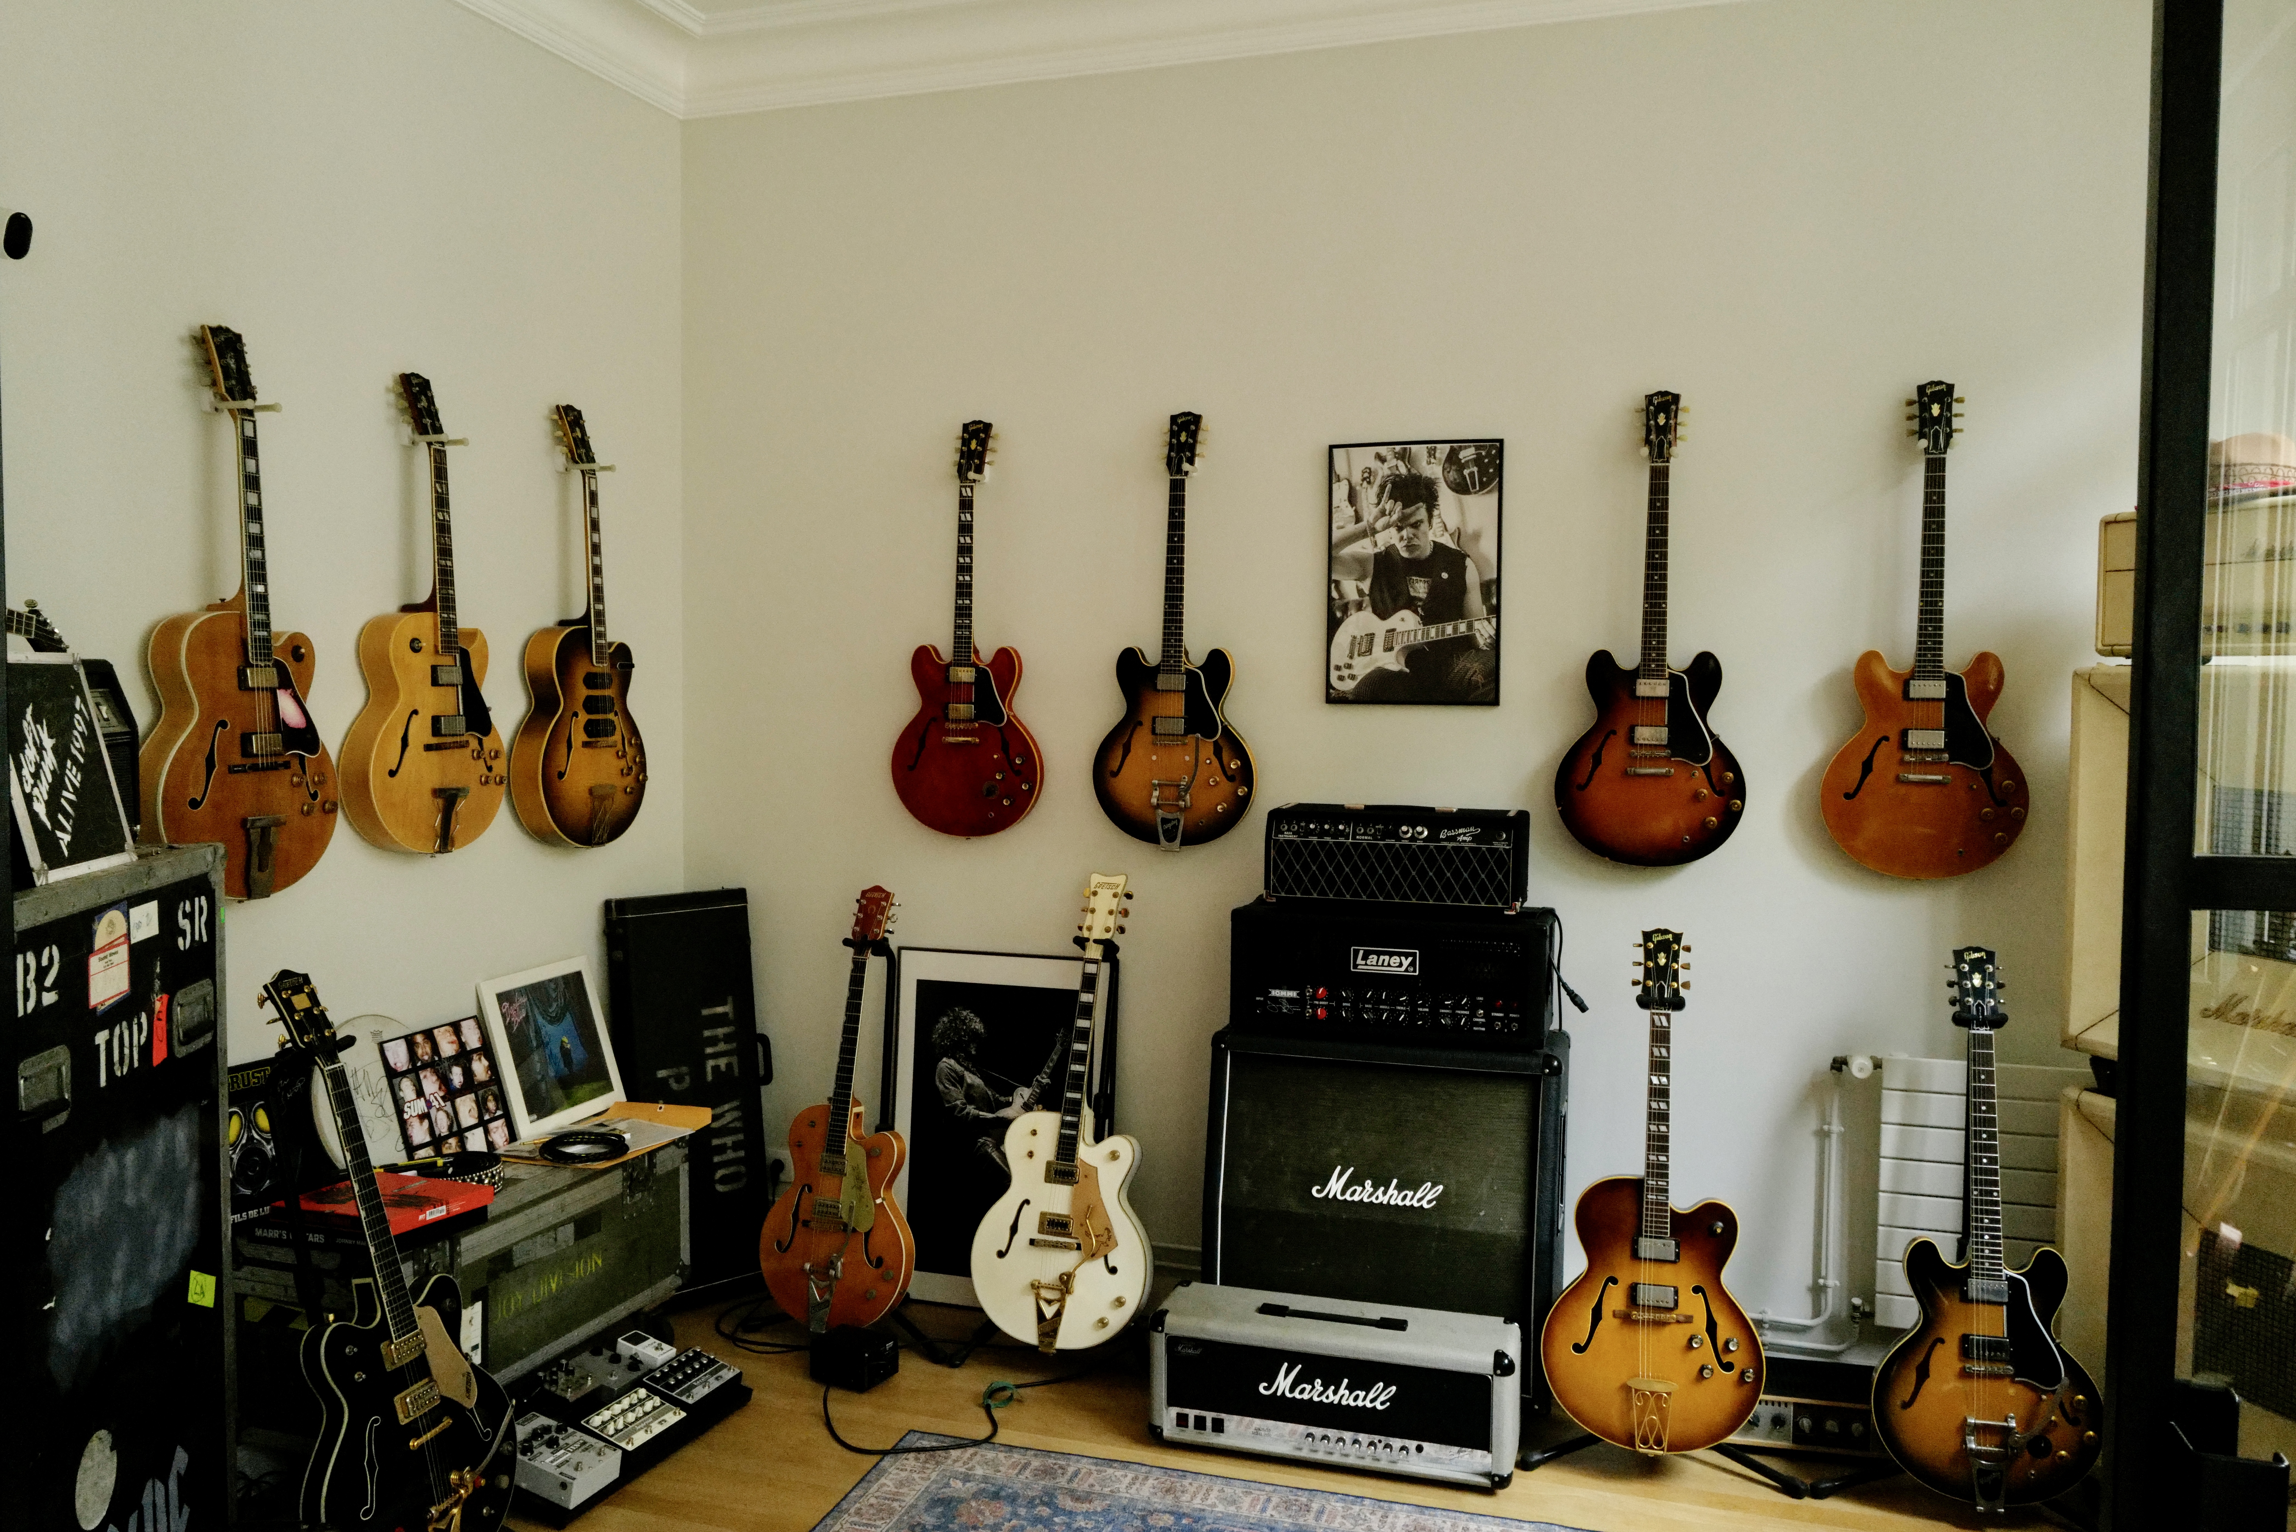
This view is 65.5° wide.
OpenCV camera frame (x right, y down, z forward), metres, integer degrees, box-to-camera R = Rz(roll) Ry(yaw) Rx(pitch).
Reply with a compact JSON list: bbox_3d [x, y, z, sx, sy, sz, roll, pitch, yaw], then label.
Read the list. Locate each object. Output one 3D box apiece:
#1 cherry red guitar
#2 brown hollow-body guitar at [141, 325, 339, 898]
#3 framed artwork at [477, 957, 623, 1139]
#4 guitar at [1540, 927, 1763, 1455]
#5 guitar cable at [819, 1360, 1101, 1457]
[{"bbox_3d":[-0.457,-0.340,4.496,0.405,1.052,0.090,1,3,19],"label":"cherry red guitar"},{"bbox_3d":[-1.685,-0.278,3.320,0.140,1.065,0.425,1,3,18],"label":"brown hollow-body guitar"},{"bbox_3d":[-1.405,0.662,4.220,0.021,0.374,0.384,-17,-3,19],"label":"framed artwork"},{"bbox_3d":[1.026,0.849,3.599,0.426,1.041,0.110,1,-7,18],"label":"guitar"},{"bbox_3d":[-0.382,1.409,3.969,0.652,0.040,0.388,0,3,-14],"label":"guitar cable"}]

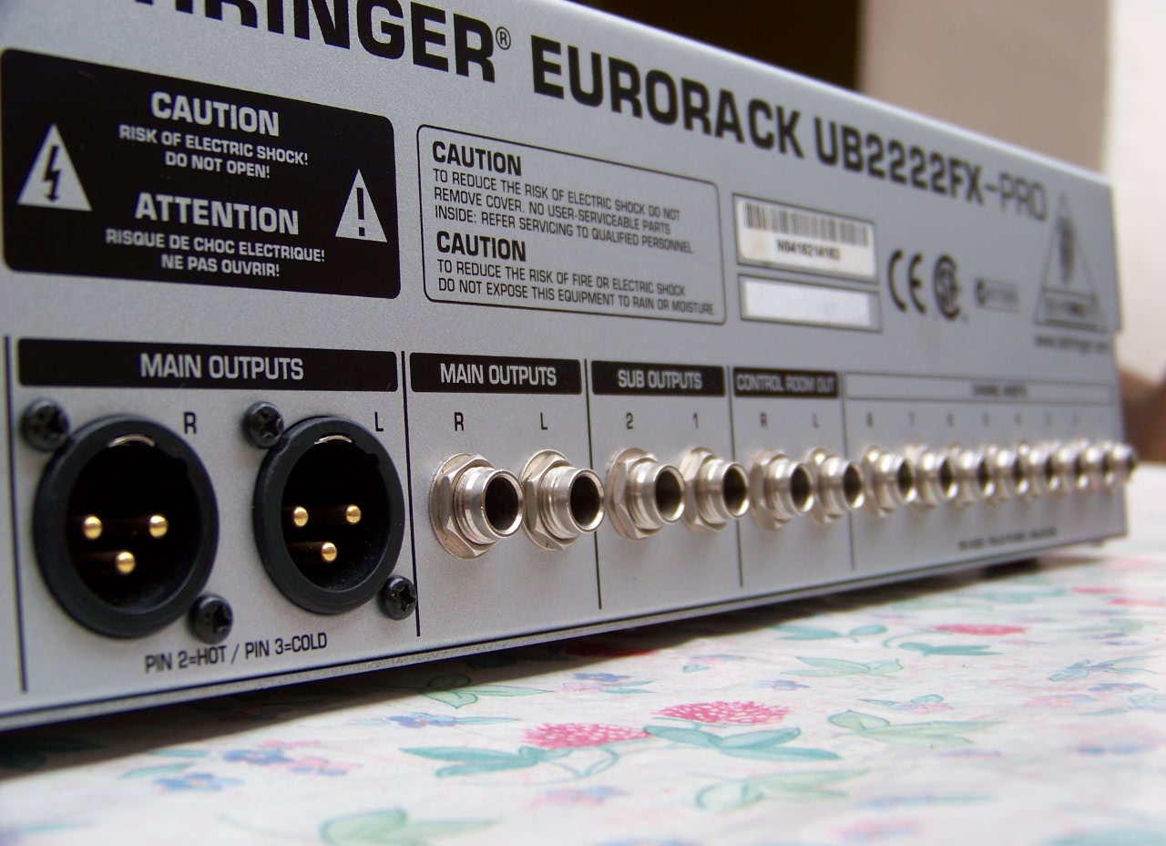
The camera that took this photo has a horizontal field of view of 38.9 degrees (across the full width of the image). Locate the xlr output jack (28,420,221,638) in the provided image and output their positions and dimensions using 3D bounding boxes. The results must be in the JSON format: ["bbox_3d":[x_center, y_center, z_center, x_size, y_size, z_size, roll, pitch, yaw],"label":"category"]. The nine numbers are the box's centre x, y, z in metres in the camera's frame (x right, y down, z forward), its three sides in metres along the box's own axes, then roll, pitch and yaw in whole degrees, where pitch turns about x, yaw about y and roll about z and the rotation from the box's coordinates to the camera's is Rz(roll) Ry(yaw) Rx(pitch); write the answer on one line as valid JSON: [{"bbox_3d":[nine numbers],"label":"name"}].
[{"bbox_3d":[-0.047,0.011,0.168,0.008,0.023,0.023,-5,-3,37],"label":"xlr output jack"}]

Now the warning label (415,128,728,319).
[{"bbox_3d":[0.001,-0.026,0.231,0.001,0.022,0.069,-5,-3,37],"label":"warning label"}]

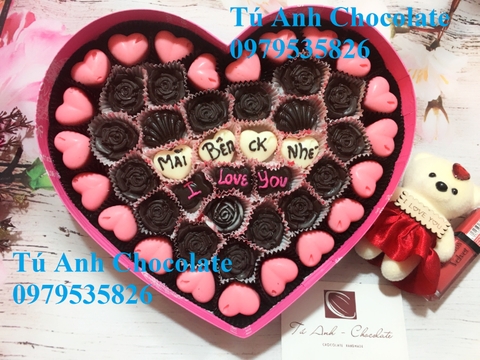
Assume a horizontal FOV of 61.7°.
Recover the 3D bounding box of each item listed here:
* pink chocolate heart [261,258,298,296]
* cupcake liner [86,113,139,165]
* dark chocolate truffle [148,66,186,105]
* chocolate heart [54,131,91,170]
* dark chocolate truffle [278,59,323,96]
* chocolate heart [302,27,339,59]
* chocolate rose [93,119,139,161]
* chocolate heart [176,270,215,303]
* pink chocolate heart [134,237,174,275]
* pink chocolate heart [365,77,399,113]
[{"bbox_3d":[0.029,0.070,0.286,0.029,0.013,0.025,-41,87,-5],"label":"pink chocolate heart"},{"bbox_3d":[-0.090,-0.029,0.291,0.034,0.019,0.034,0,86,0],"label":"cupcake liner"},{"bbox_3d":[-0.057,-0.074,0.319,0.029,0.016,0.029,-1,82,-1],"label":"dark chocolate truffle"},{"bbox_3d":[-0.130,-0.026,0.314,0.027,0.013,0.033,-27,83,-4],"label":"chocolate heart"},{"bbox_3d":[0.049,-0.081,0.321,0.031,0.016,0.031,1,84,0],"label":"dark chocolate truffle"},{"bbox_3d":[0.065,-0.111,0.324,0.030,0.014,0.027,4,84,0],"label":"chocolate heart"},{"bbox_3d":[-0.089,-0.029,0.291,0.029,0.016,0.029,0,86,0],"label":"chocolate rose"},{"bbox_3d":[-0.033,0.081,0.303,0.030,0.014,0.027,43,85,4],"label":"chocolate heart"},{"bbox_3d":[-0.065,0.058,0.306,0.030,0.014,0.027,45,86,4],"label":"pink chocolate heart"},{"bbox_3d":[0.107,-0.065,0.302,0.025,0.013,0.029,-32,86,-4],"label":"pink chocolate heart"}]

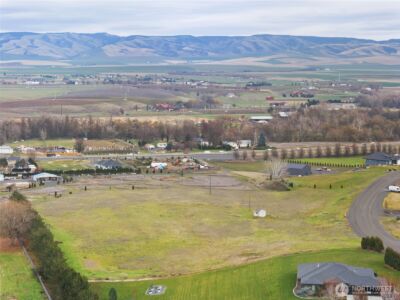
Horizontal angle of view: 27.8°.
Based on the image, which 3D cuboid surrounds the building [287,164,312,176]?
[{"bbox_3d":[55.208,11.343,452.000,11.000,5.700,12.200,3,7,27],"label":"building"}]

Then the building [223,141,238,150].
[{"bbox_3d":[26.187,-3.838,690.000,12.500,5.500,9.000,-1,6,-6],"label":"building"}]

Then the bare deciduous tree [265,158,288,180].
[{"bbox_3d":[39.248,10.004,415.000,11.800,10.500,11.000,0,6,0],"label":"bare deciduous tree"}]

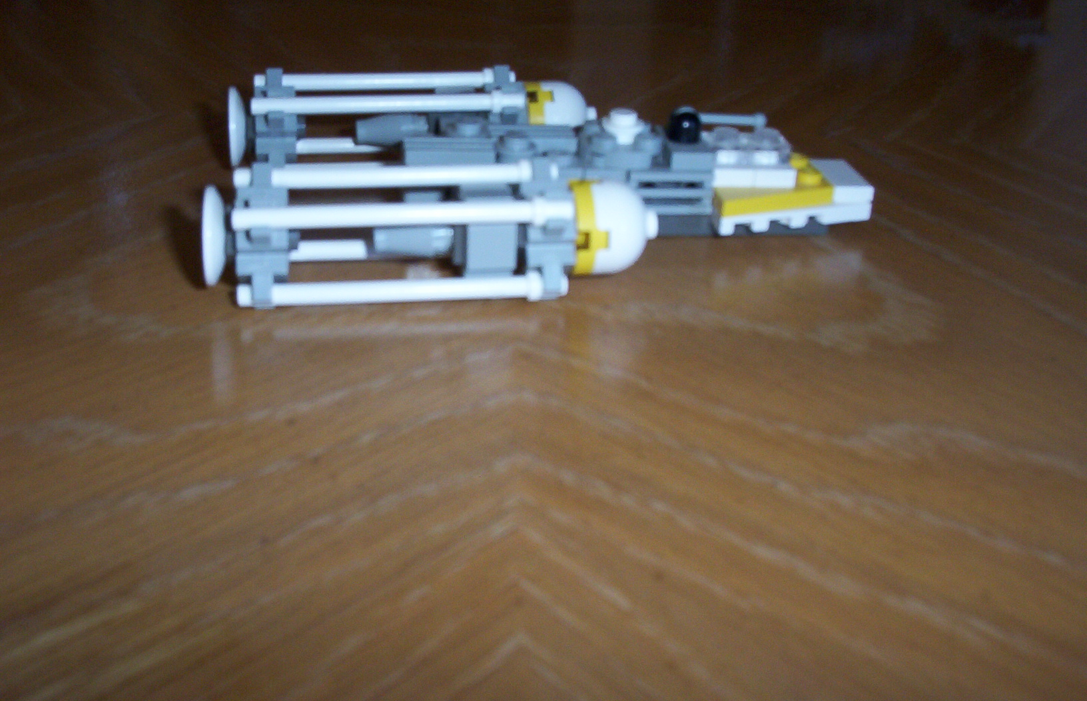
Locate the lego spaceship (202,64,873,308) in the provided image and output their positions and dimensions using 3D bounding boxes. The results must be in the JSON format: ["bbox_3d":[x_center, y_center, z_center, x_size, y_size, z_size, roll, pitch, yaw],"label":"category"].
[{"bbox_3d":[0.001,-0.034,0.228,0.121,0.021,0.075,-3,29,-8],"label":"lego spaceship"}]

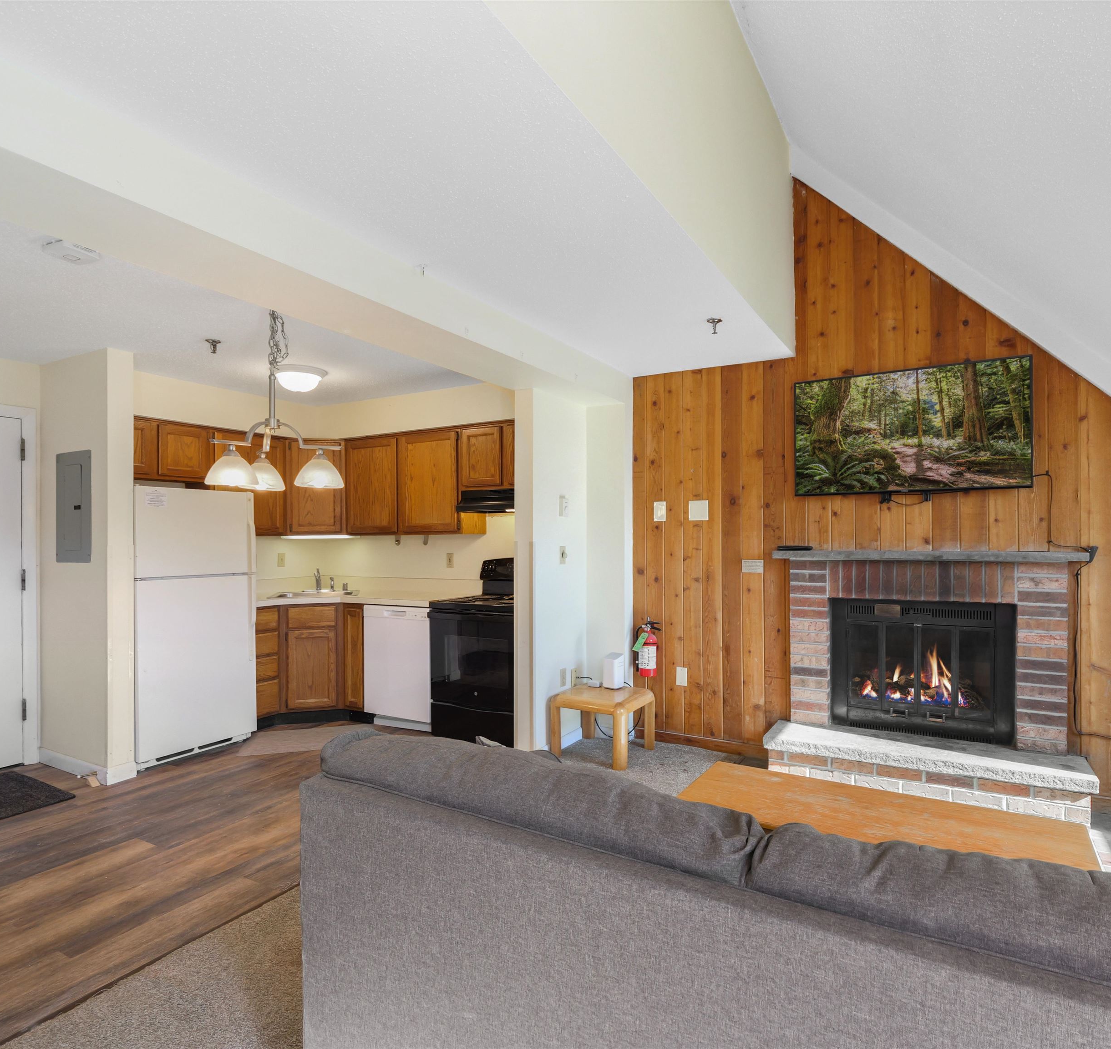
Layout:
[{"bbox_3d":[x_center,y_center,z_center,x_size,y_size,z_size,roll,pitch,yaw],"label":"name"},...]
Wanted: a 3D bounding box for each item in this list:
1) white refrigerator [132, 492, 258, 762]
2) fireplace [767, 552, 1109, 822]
[{"bbox_3d":[-2.497,0.619,4.144,0.750,1.665,0.750,-1,-1,29],"label":"white refrigerator"},{"bbox_3d":[1.896,0.785,3.397,1.455,1.263,0.365,-1,-1,27],"label":"fireplace"}]

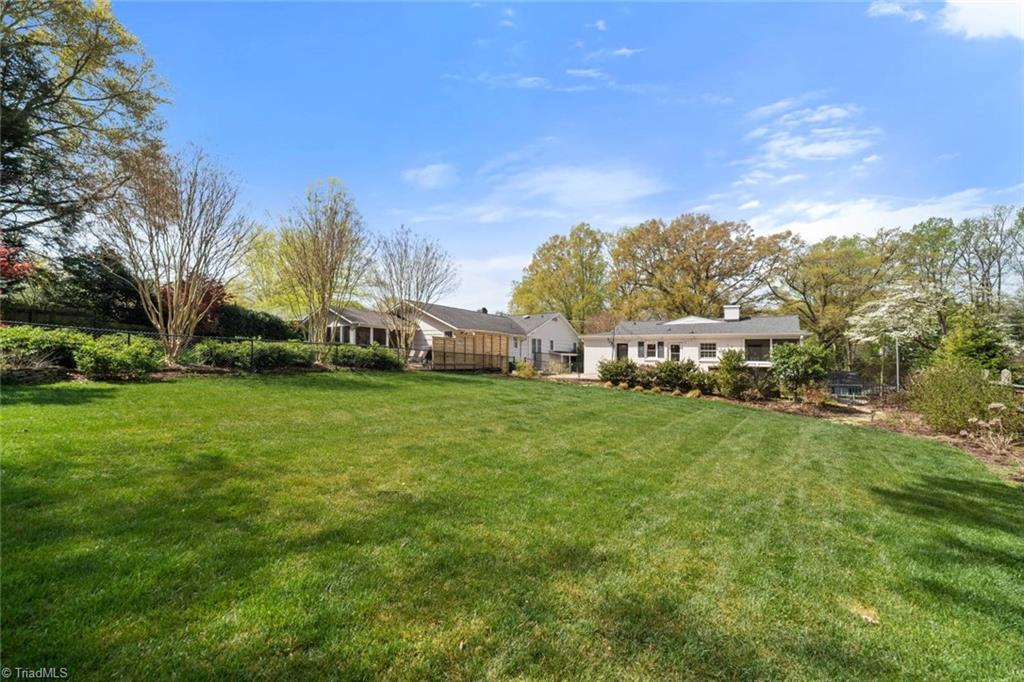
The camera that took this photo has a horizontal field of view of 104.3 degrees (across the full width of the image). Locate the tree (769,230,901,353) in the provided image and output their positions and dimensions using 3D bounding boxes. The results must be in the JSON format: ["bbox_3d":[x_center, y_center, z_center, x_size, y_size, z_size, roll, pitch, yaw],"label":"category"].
[{"bbox_3d":[28.684,-3.696,36.000,9.800,12.592,9.800,0,-1,0],"label":"tree"}]

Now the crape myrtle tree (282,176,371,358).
[{"bbox_3d":[-7.873,-3.014,16.900,3.700,7.769,3.700,0,-1,0],"label":"crape myrtle tree"}]

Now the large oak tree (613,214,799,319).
[{"bbox_3d":[21.181,-6.024,46.000,19.000,17.648,19.000,0,-1,0],"label":"large oak tree"}]

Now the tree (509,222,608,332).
[{"bbox_3d":[5.866,-6.340,51.000,12.600,17.681,12.600,0,-1,0],"label":"tree"}]

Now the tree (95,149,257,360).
[{"bbox_3d":[-10.739,-2.857,13.000,4.400,6.988,4.400,0,-1,0],"label":"tree"}]

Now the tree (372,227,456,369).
[{"bbox_3d":[-5.012,-2.392,20.700,4.400,7.124,4.400,0,-1,0],"label":"tree"}]

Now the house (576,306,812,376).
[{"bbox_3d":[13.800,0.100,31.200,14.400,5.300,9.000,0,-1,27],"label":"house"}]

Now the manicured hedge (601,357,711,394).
[{"bbox_3d":[7.080,1.620,19.500,5.200,1.500,1.600,0,-1,30],"label":"manicured hedge"}]

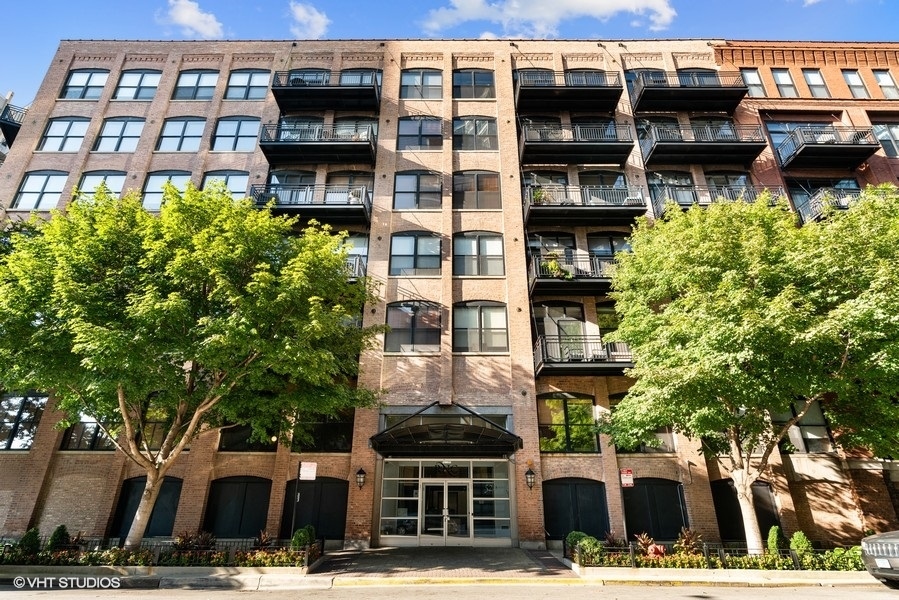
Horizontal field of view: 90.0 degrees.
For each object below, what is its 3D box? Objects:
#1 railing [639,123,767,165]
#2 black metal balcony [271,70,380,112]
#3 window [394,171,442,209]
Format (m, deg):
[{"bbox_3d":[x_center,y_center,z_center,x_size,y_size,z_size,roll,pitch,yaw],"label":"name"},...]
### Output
[{"bbox_3d":[11.903,-7.326,21.217,4.995,1.203,1.312,0,-23,1],"label":"railing"},{"bbox_3d":[-6.141,-10.515,22.689,4.990,1.188,1.461,0,-23,0],"label":"black metal balcony"},{"bbox_3d":[-1.468,-5.250,21.361,2.246,2.229,0.200,0,-23,1],"label":"window"}]

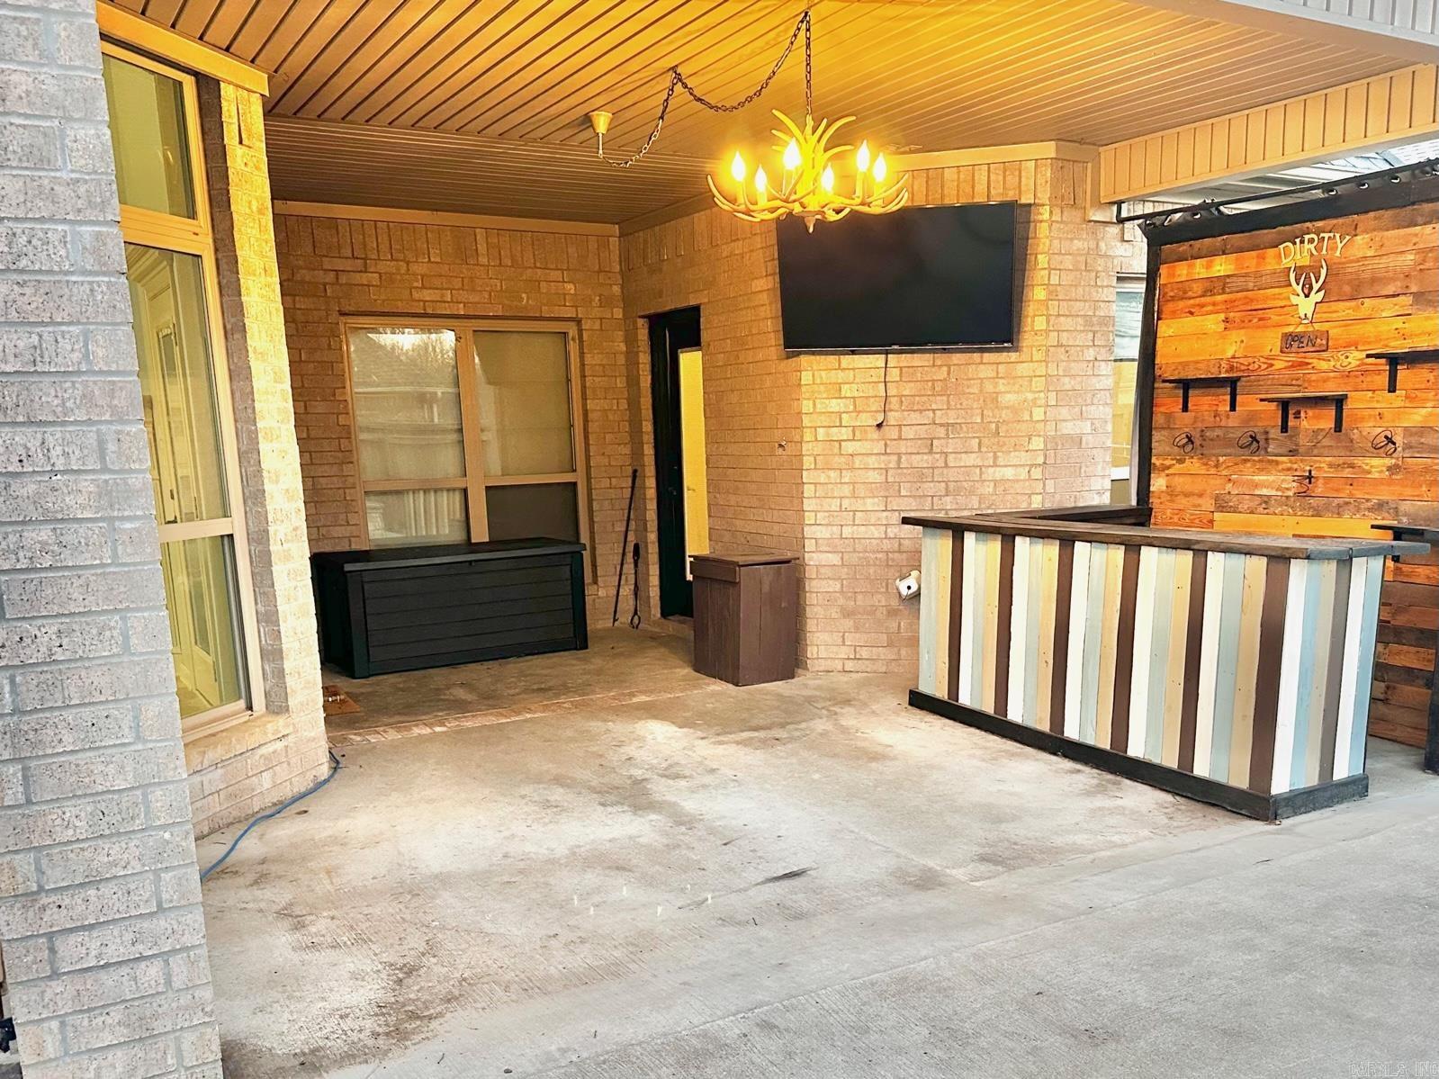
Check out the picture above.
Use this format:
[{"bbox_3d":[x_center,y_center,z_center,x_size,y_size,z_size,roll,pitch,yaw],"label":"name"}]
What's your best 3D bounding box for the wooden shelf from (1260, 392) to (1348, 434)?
[{"bbox_3d":[2.611,-0.556,4.464,0.160,0.170,0.360,-8,9,-36],"label":"wooden shelf"}]

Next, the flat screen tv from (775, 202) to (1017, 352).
[{"bbox_3d":[0.910,-1.350,5.200,1.240,0.710,0.060,0,16,15],"label":"flat screen tv"}]

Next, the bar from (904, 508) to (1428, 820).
[{"bbox_3d":[1.911,0.394,4.504,1.100,1.010,1.910,-8,9,-36],"label":"bar"}]

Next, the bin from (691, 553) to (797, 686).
[{"bbox_3d":[0.139,0.445,5.816,0.410,0.690,0.520,-7,9,-33],"label":"bin"}]

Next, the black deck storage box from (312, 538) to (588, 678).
[{"bbox_3d":[-1.635,0.380,6.211,1.470,0.650,0.700,-6,9,-31],"label":"black deck storage box"}]

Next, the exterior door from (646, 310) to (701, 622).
[{"bbox_3d":[-0.185,-0.455,6.713,0.120,2.060,0.760,-8,9,-36],"label":"exterior door"}]

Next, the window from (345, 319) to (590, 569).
[{"bbox_3d":[-1.581,-0.543,6.546,1.576,1.720,0.110,-7,9,-33],"label":"window"}]

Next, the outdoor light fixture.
[{"bbox_3d":[0.020,-1.377,3.580,0.660,0.700,1.470,-8,10,-38],"label":"outdoor light fixture"}]

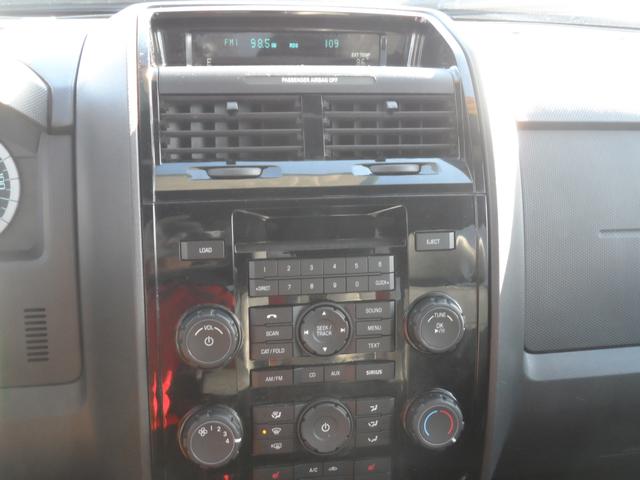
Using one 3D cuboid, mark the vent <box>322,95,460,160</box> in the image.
[{"bbox_3d":[0.059,-0.093,0.631,0.112,0.052,0.025,-1,-3,-8],"label":"vent"}]

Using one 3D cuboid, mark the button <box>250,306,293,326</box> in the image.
[{"bbox_3d":[-0.038,0.061,0.601,0.034,0.015,0.005,-1,8,-8],"label":"button"}]

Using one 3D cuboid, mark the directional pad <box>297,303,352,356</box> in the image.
[{"bbox_3d":[0.003,0.071,0.603,0.043,0.043,0.015,-1,8,-8],"label":"directional pad"}]

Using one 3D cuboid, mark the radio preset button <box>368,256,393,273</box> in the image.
[{"bbox_3d":[0.049,0.020,0.607,0.021,0.013,0.005,-1,8,-8],"label":"radio preset button"}]

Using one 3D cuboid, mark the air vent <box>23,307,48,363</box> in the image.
[{"bbox_3d":[-0.231,0.077,0.615,0.021,0.045,0.005,-1,6,-8],"label":"air vent"}]

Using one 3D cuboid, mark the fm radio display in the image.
[{"bbox_3d":[-0.030,-0.165,0.660,0.166,0.031,0.010,-1,0,-8],"label":"fm radio display"}]

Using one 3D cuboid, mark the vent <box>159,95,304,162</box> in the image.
[{"bbox_3d":[-0.071,-0.090,0.610,0.115,0.052,0.025,-1,-3,-8],"label":"vent"}]

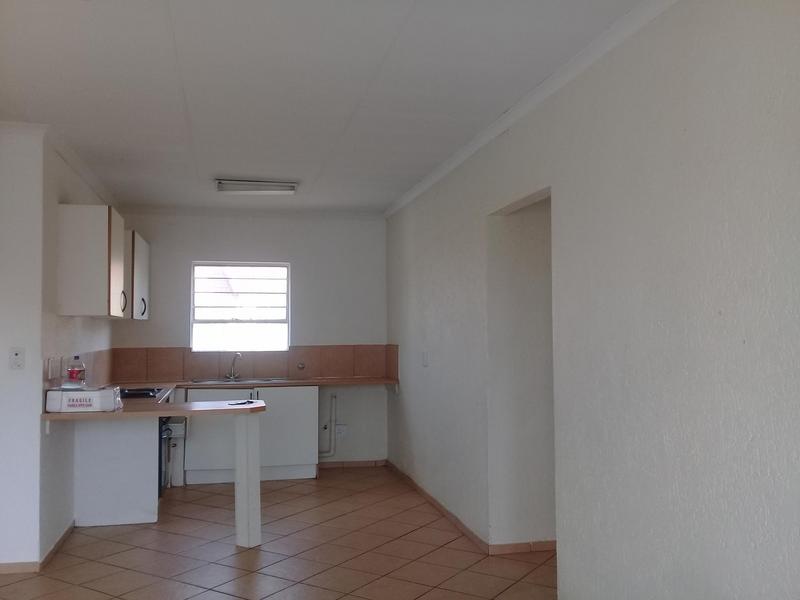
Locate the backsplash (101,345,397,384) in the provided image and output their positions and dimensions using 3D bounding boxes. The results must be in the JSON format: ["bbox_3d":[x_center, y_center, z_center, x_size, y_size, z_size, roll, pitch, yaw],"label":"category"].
[{"bbox_3d":[-1.415,0.624,7.033,2.643,0.338,0.025,0,-3,-13],"label":"backsplash"}]

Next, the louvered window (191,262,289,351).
[{"bbox_3d":[-1.559,0.071,7.047,0.953,0.872,0.061,0,-3,-13],"label":"louvered window"}]

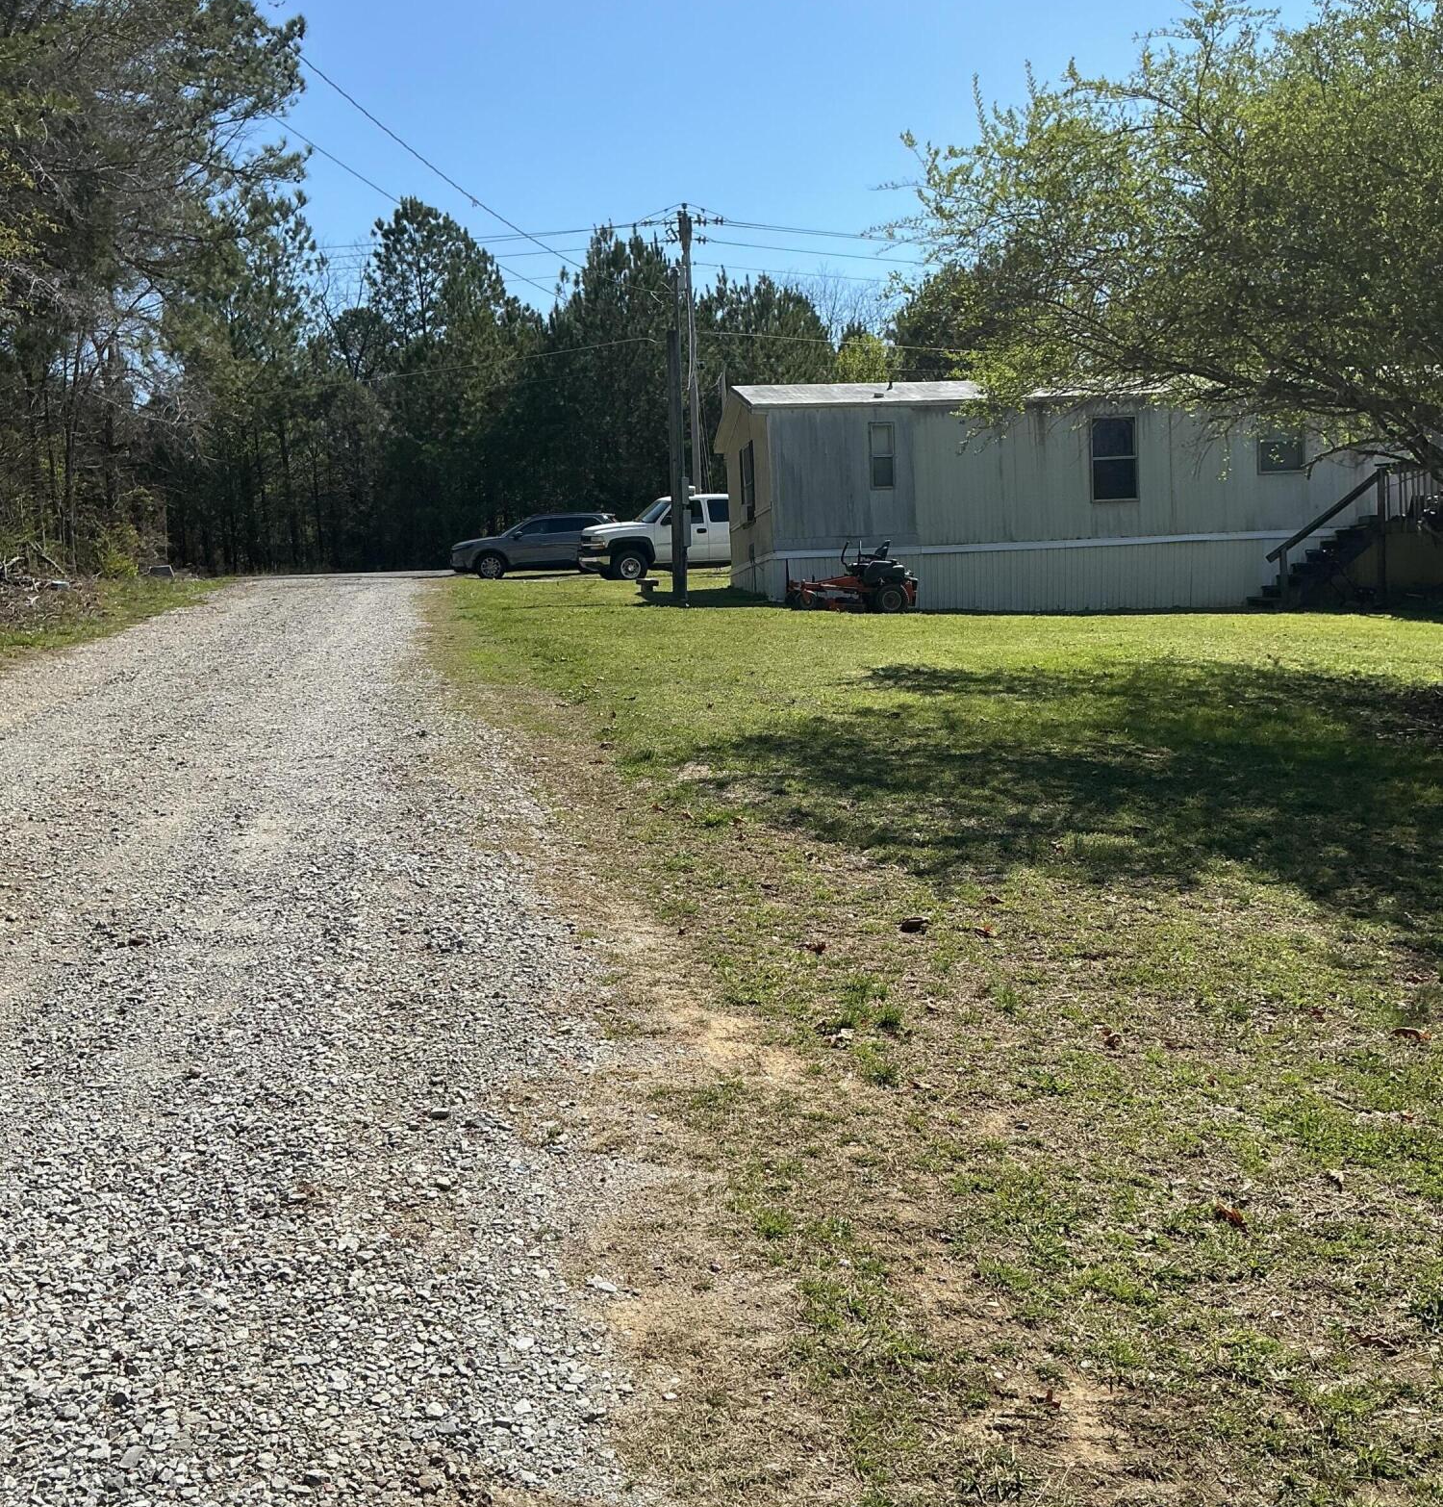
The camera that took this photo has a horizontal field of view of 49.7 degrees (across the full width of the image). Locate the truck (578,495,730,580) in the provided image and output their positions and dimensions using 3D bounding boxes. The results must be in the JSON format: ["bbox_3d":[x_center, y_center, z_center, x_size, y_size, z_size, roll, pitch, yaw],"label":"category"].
[{"bbox_3d":[-0.365,-4.972,36.000,5.850,1.950,2.030,-4,5,-15],"label":"truck"}]

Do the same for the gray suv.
[{"bbox_3d":[-4.964,-5.609,42.300,4.650,1.690,1.860,-4,5,-15],"label":"gray suv"}]

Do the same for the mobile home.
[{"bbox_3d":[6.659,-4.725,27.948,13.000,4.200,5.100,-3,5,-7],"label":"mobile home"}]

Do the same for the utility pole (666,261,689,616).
[{"bbox_3d":[-0.626,-4.860,24.212,0.260,5.250,0.250,-2,5,0],"label":"utility pole"}]

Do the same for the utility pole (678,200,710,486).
[{"bbox_3d":[-0.826,-10.911,46.432,0.420,10.700,0.420,-3,5,0],"label":"utility pole"}]

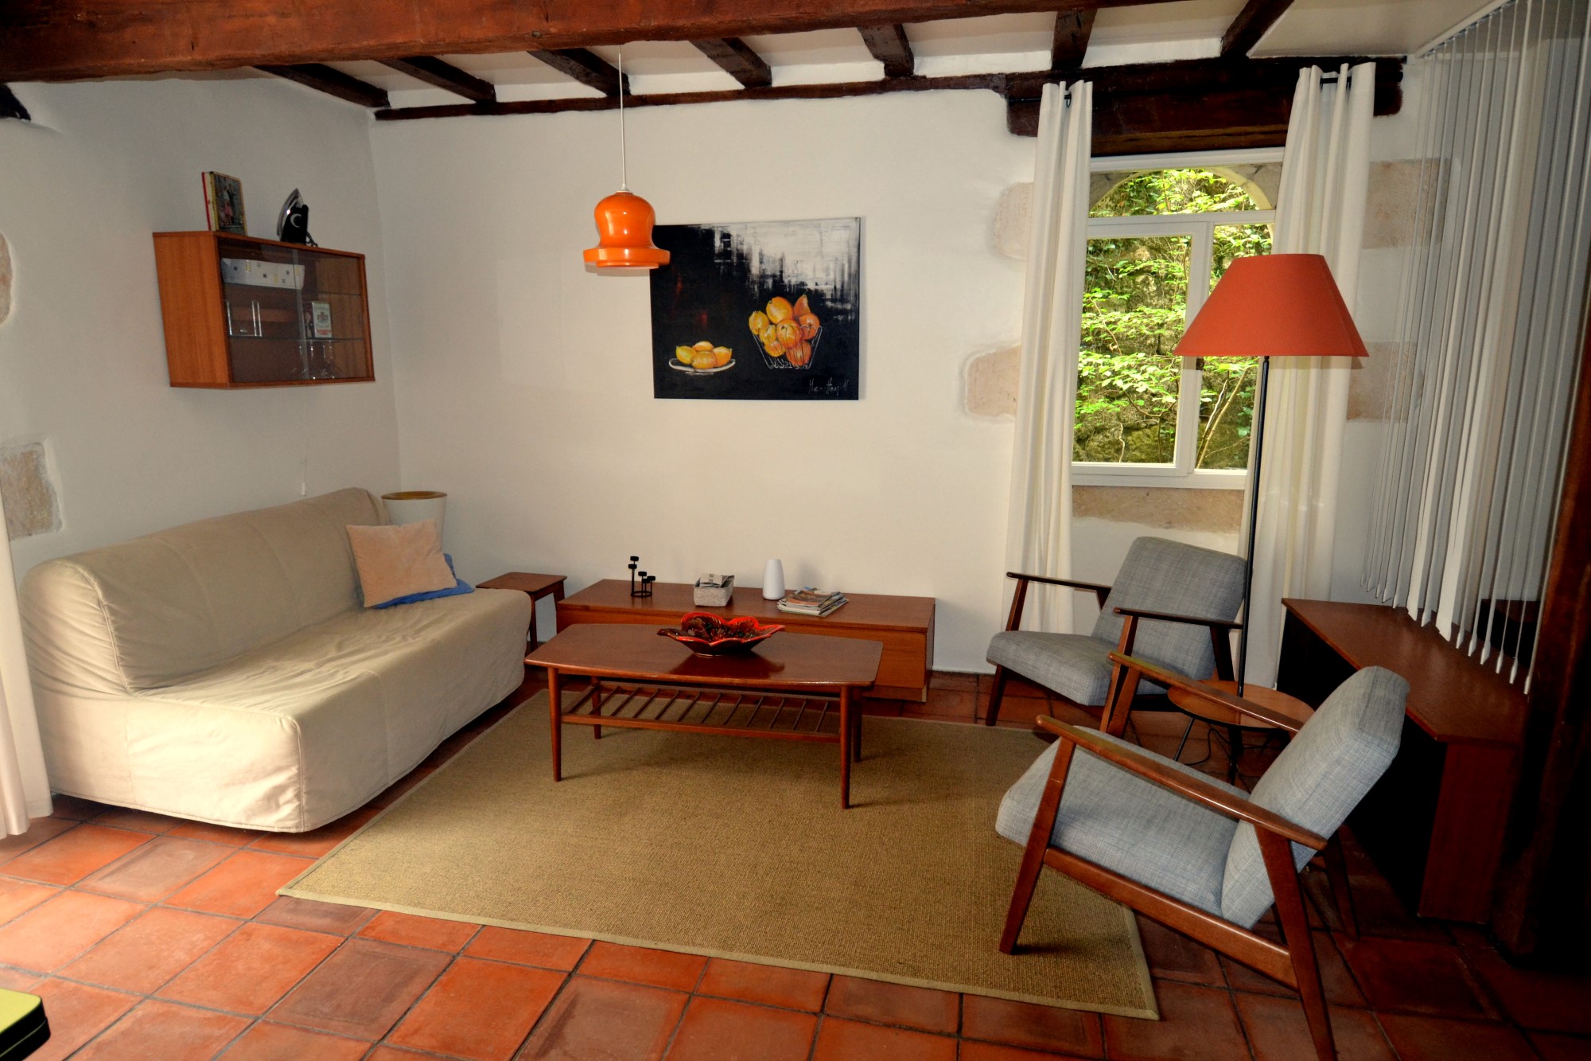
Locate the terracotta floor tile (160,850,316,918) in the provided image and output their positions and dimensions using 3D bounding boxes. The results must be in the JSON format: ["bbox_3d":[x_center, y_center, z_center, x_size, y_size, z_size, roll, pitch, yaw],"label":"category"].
[{"bbox_3d":[-1.582,1.022,2.426,0.302,0.018,0.302,2,10,13],"label":"terracotta floor tile"}]

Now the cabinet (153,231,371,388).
[{"bbox_3d":[-2.294,-0.945,3.707,0.299,0.593,0.796,3,12,14],"label":"cabinet"}]

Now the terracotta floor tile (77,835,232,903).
[{"bbox_3d":[-1.947,1.039,2.569,0.317,0.020,0.282,2,12,12],"label":"terracotta floor tile"}]

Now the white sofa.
[{"bbox_3d":[-1.924,0.406,3.448,1.057,0.883,1.419,3,12,14],"label":"white sofa"}]

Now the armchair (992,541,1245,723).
[{"bbox_3d":[1.274,0.469,3.343,0.780,0.760,0.640,-4,11,-23],"label":"armchair"}]

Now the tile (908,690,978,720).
[{"bbox_3d":[0.659,0.784,3.790,0.302,0.018,0.302,2,10,13],"label":"tile"}]

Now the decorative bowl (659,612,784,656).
[{"bbox_3d":[-0.269,0.402,3.161,0.430,0.090,0.330,3,12,14],"label":"decorative bowl"}]

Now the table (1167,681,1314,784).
[{"bbox_3d":[1.404,0.764,2.711,0.410,0.450,0.410,3,12,14],"label":"table"}]

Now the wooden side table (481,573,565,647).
[{"bbox_3d":[-1.412,0.470,4.378,0.345,0.410,0.350,2,10,13],"label":"wooden side table"}]

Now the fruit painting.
[{"bbox_3d":[-0.203,-1.054,4.071,1.047,0.831,0.030,2,10,13],"label":"fruit painting"}]

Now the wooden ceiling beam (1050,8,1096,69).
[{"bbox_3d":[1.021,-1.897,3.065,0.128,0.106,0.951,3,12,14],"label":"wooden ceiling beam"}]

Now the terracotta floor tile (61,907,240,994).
[{"bbox_3d":[-1.698,1.108,2.220,0.306,0.020,0.282,2,12,12],"label":"terracotta floor tile"}]

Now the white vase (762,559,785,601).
[{"bbox_3d":[-0.109,0.239,4.173,0.109,0.189,0.109,0,10,0],"label":"white vase"}]

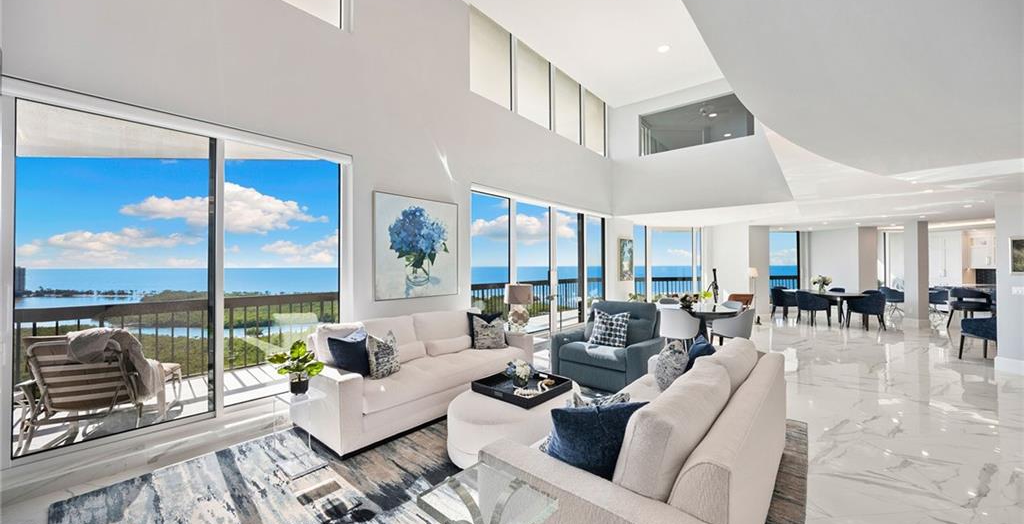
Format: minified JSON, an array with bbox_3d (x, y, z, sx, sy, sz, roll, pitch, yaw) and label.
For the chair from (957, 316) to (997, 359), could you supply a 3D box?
[{"bbox_3d":[7.050,1.071,5.302,0.580,0.810,0.600,0,-1,5],"label":"chair"}]

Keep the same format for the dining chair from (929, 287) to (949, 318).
[{"bbox_3d":[11.860,1.110,10.360,0.570,0.780,0.570,0,-1,-37],"label":"dining chair"}]

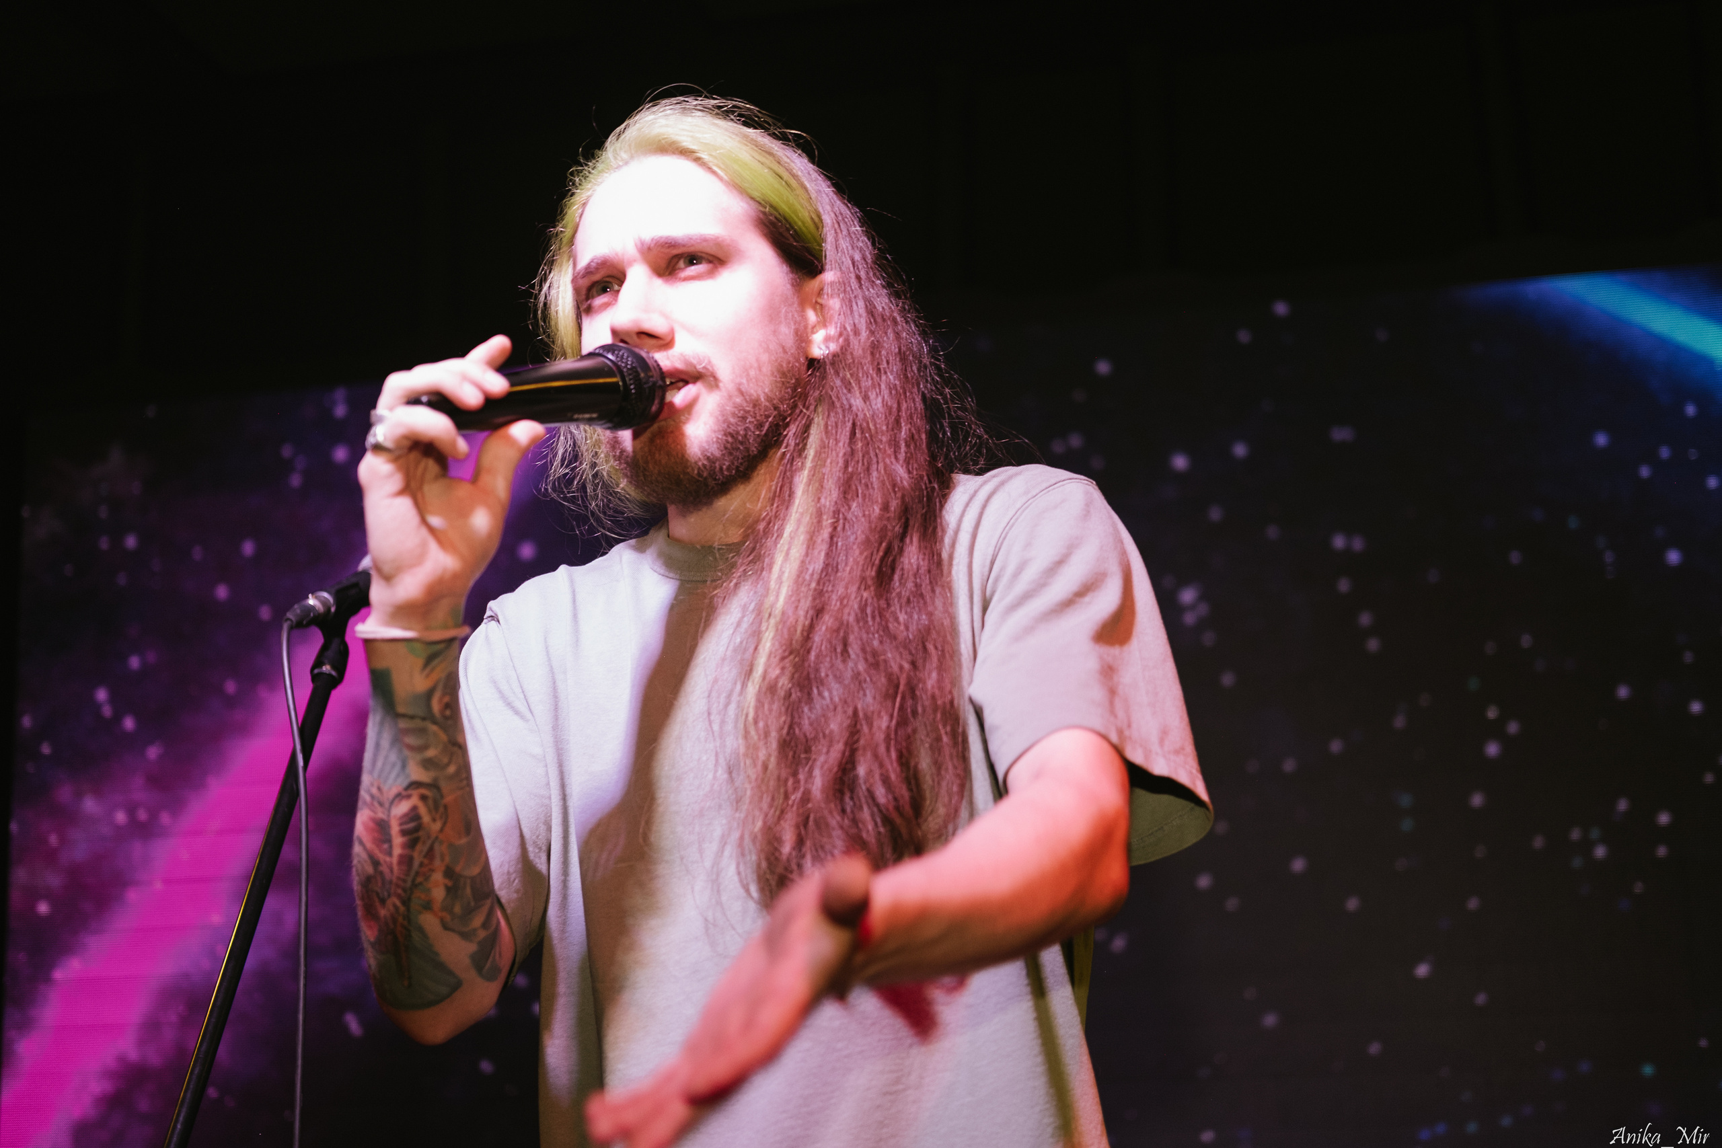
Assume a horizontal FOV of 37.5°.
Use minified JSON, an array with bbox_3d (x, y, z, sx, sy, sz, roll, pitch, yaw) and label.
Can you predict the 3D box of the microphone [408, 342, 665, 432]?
[{"bbox_3d":[-0.187,-0.100,1.440,0.051,0.051,0.197,0,8,38],"label":"microphone"}]

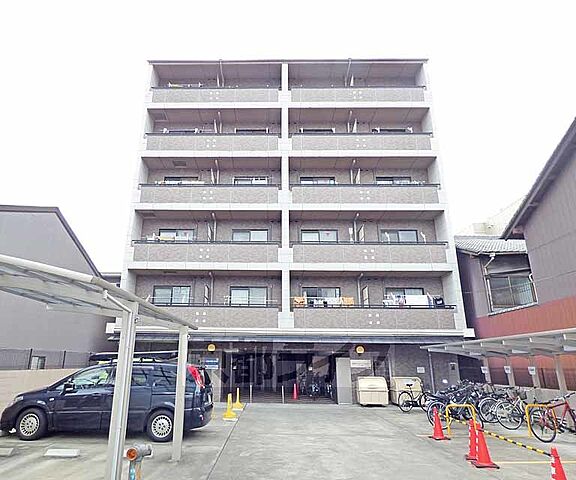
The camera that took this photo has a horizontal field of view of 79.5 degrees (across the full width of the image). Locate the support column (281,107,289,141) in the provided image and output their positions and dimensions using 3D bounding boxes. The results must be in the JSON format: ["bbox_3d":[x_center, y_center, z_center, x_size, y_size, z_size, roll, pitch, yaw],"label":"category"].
[{"bbox_3d":[-0.107,-5.977,18.047,0.350,1.882,0.340,0,-18,0],"label":"support column"}]

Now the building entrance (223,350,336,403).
[{"bbox_3d":[-0.403,5.702,14.575,4.723,2.031,0.600,0,-18,0],"label":"building entrance"}]

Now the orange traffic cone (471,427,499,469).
[{"bbox_3d":[3.583,3.752,6.385,0.370,0.690,0.370,0,-18,0],"label":"orange traffic cone"}]

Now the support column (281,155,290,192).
[{"bbox_3d":[-0.102,-3.192,17.130,0.350,1.870,0.340,0,-18,0],"label":"support column"}]

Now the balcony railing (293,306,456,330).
[{"bbox_3d":[3.659,3.336,14.862,6.888,1.007,0.170,0,-18,0],"label":"balcony railing"}]

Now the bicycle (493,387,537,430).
[{"bbox_3d":[6.387,4.609,9.517,1.680,1.040,0.520,5,-19,-14],"label":"bicycle"}]

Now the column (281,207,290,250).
[{"bbox_3d":[-0.096,-0.450,16.226,0.350,1.873,0.340,0,-18,0],"label":"column"}]

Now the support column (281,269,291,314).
[{"bbox_3d":[-0.091,2.300,15.321,0.350,1.821,0.340,0,-18,0],"label":"support column"}]

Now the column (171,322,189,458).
[{"bbox_3d":[-2.091,2.890,6.753,0.140,2.383,0.140,0,-18,0],"label":"column"}]

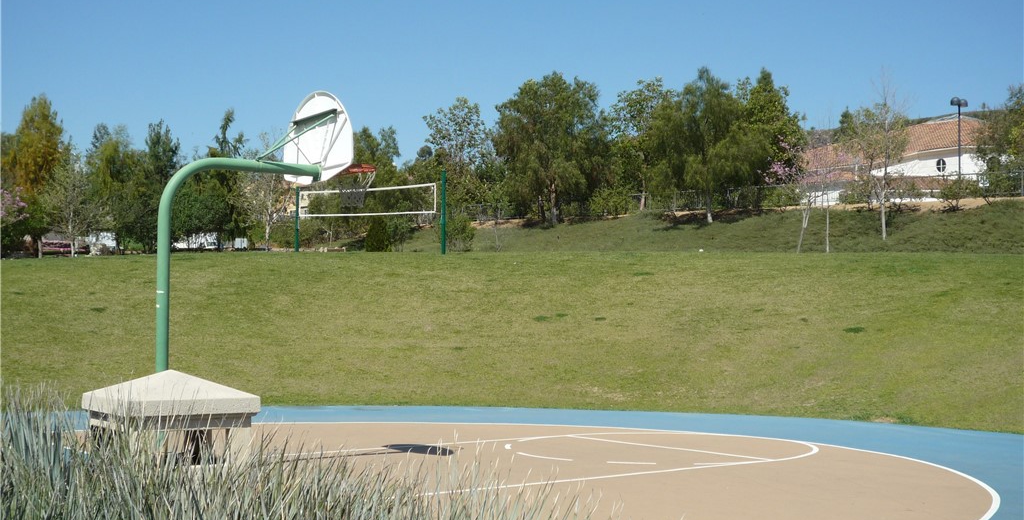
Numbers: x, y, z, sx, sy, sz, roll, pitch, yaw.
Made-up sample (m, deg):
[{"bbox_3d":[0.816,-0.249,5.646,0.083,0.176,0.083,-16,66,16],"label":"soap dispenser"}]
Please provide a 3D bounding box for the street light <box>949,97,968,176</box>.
[{"bbox_3d":[28.431,-7.429,82.865,0.650,6.000,1.400,-1,-3,32],"label":"street light"}]

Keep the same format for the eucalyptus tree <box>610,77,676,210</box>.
[{"bbox_3d":[8.021,-7.099,80.000,3.776,8.113,3.776,0,-3,0],"label":"eucalyptus tree"}]

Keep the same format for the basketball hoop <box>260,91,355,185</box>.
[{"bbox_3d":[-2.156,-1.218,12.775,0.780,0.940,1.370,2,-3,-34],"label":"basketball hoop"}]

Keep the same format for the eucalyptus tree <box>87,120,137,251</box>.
[{"bbox_3d":[-19.077,-3.453,62.000,2.286,6.192,2.286,0,-3,0],"label":"eucalyptus tree"}]

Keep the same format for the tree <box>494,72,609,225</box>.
[{"bbox_3d":[2.276,-6.425,75.000,6.306,8.758,6.306,0,-3,0],"label":"tree"}]

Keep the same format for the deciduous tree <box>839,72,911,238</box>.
[{"bbox_3d":[16.477,-4.601,59.000,3.046,7.434,3.046,0,-3,0],"label":"deciduous tree"}]

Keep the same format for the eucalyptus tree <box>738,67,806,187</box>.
[{"bbox_3d":[17.212,-8.821,86.000,4.313,7.664,4.313,0,-3,0],"label":"eucalyptus tree"}]

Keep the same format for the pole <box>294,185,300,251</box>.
[{"bbox_3d":[-7.910,-1.494,48.000,0.110,2.450,0.110,0,-3,0],"label":"pole"}]

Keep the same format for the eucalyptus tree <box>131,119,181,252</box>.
[{"bbox_3d":[-17.529,-3.663,64.000,2.360,6.589,2.360,0,-3,0],"label":"eucalyptus tree"}]

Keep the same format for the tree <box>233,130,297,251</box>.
[{"bbox_3d":[-12.410,-3.521,65.000,2.972,5.893,2.972,0,-3,0],"label":"tree"}]

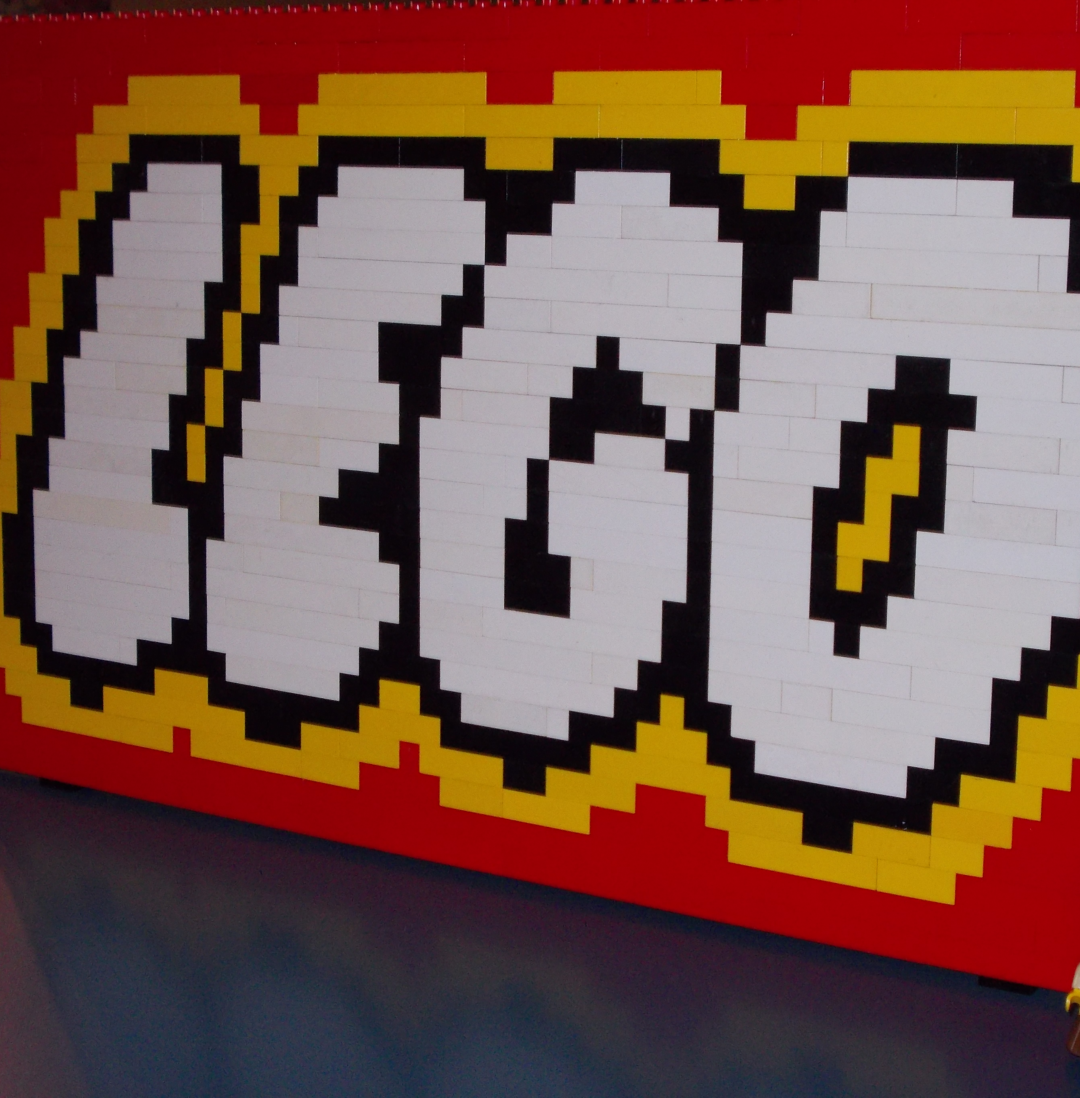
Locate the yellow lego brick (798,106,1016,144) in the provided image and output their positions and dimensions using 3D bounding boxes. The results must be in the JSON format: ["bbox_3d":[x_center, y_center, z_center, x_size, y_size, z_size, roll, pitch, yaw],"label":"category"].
[{"bbox_3d":[0.100,-0.115,0.585,0.064,0.010,0.008,7,12,31],"label":"yellow lego brick"}]

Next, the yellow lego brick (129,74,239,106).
[{"bbox_3d":[-0.116,-0.152,0.717,0.048,0.010,0.008,7,12,31],"label":"yellow lego brick"}]

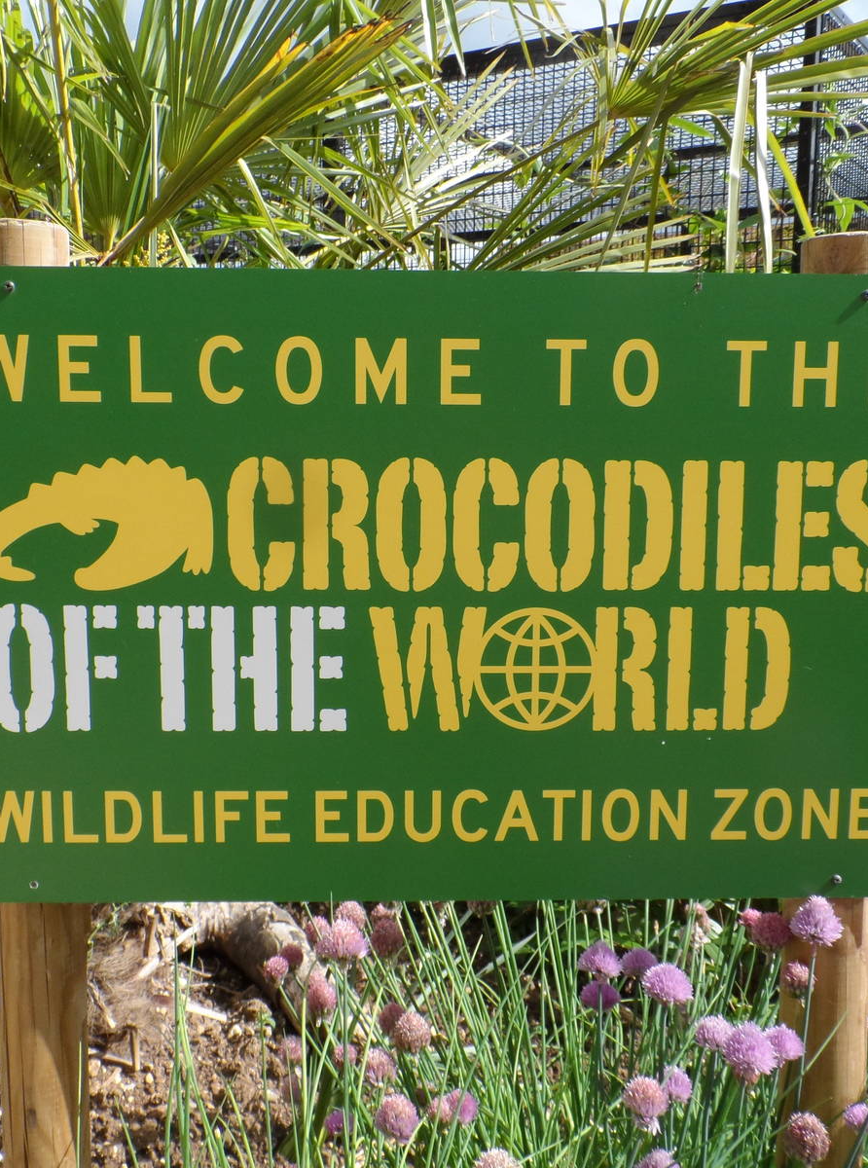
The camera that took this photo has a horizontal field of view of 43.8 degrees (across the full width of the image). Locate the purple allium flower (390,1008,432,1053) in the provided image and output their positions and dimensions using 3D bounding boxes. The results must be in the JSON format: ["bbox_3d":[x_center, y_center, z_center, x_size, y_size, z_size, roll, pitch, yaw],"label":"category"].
[{"bbox_3d":[-0.016,0.311,0.750,0.028,0.029,0.028,0,6,0],"label":"purple allium flower"}]

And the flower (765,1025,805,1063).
[{"bbox_3d":[0.242,0.319,0.750,0.030,0.027,0.030,0,6,0],"label":"flower"}]

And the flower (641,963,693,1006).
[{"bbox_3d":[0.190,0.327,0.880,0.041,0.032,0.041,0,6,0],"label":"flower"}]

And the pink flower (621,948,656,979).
[{"bbox_3d":[0.164,0.302,0.860,0.029,0.026,0.029,0,6,0],"label":"pink flower"}]

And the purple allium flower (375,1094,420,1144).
[{"bbox_3d":[-0.023,0.337,0.680,0.028,0.030,0.028,0,6,0],"label":"purple allium flower"}]

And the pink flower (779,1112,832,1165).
[{"bbox_3d":[0.298,0.445,0.867,0.038,0.040,0.038,0,6,0],"label":"pink flower"}]

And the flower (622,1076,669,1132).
[{"bbox_3d":[0.135,0.332,0.690,0.030,0.033,0.030,0,6,0],"label":"flower"}]

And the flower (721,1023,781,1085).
[{"bbox_3d":[0.211,0.313,0.720,0.037,0.037,0.037,0,6,0],"label":"flower"}]

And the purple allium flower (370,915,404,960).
[{"bbox_3d":[-0.044,0.335,1.020,0.033,0.039,0.033,0,6,0],"label":"purple allium flower"}]

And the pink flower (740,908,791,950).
[{"bbox_3d":[0.300,0.310,0.969,0.042,0.035,0.042,0,6,0],"label":"pink flower"}]

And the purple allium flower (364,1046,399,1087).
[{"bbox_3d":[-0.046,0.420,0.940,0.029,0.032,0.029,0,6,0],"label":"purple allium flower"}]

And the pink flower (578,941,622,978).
[{"bbox_3d":[0.128,0.288,0.830,0.033,0.029,0.033,0,6,0],"label":"pink flower"}]

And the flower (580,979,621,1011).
[{"bbox_3d":[0.150,0.368,0.969,0.036,0.029,0.036,0,6,0],"label":"flower"}]

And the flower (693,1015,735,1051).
[{"bbox_3d":[0.228,0.366,0.880,0.034,0.028,0.034,0,6,0],"label":"flower"}]

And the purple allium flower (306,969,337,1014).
[{"bbox_3d":[-0.103,0.373,0.989,0.029,0.040,0.029,0,6,0],"label":"purple allium flower"}]

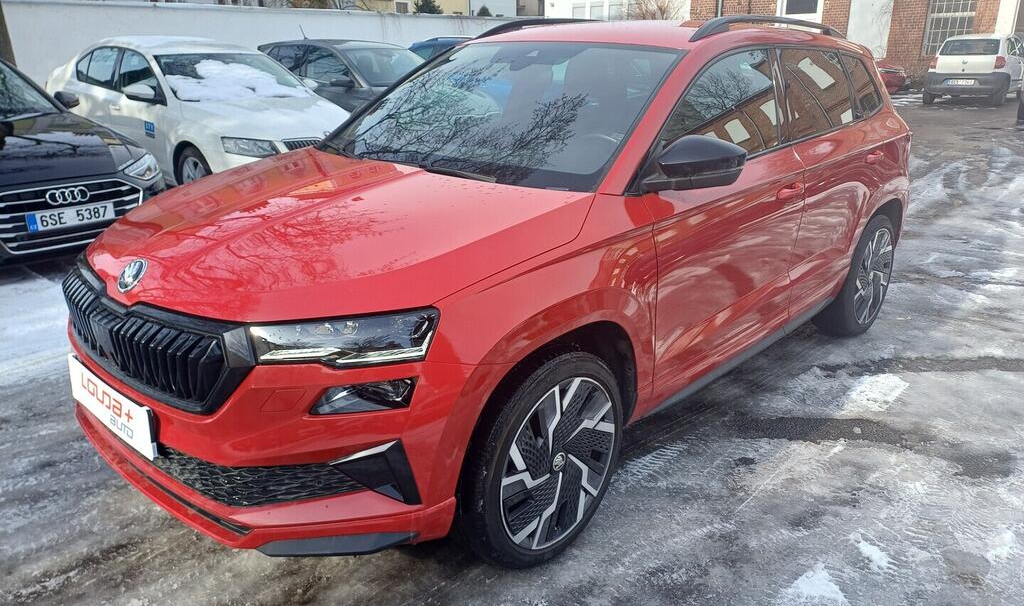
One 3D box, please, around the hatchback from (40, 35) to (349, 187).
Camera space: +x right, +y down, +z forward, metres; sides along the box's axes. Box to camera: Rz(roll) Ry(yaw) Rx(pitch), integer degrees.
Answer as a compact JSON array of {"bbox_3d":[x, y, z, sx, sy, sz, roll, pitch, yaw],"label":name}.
[{"bbox_3d":[-3.325,-1.991,7.891,4.660,1.470,1.814,16,25,39],"label":"hatchback"}]

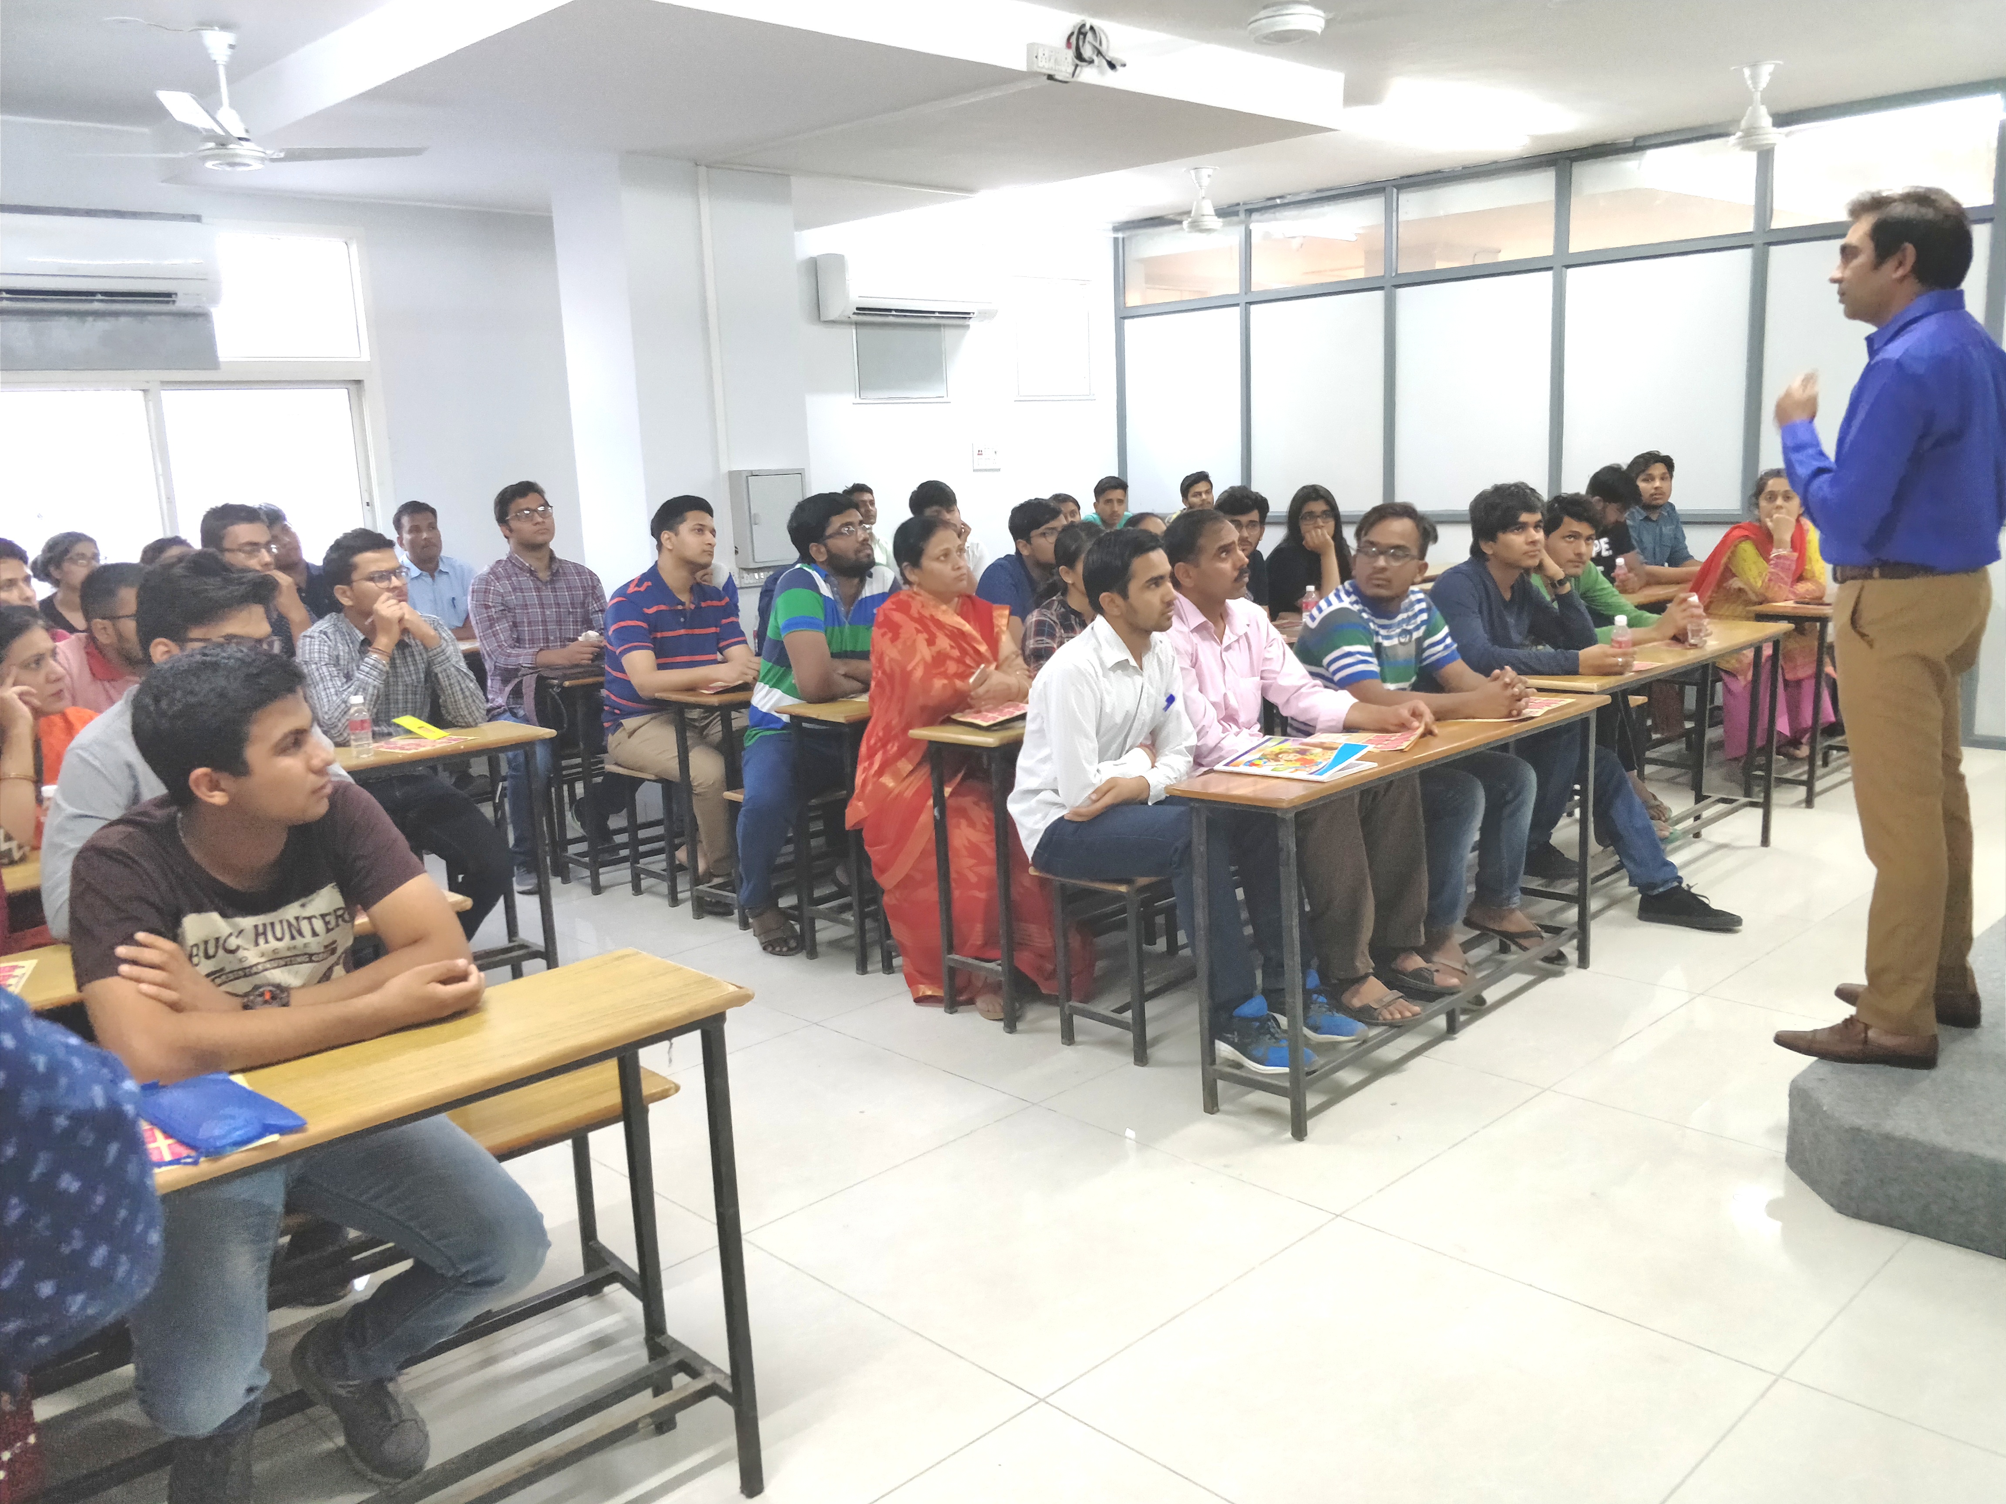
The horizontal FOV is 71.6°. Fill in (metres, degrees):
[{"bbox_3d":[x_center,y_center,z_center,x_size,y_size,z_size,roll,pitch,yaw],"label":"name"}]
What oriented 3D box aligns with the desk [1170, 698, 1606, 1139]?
[{"bbox_3d":[1.038,0.340,3.550,1.460,0.780,0.330,-14,17,-40],"label":"desk"}]

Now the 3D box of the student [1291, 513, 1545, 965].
[{"bbox_3d":[1.141,-0.025,3.691,0.580,1.220,0.720,-9,13,-32],"label":"student"}]

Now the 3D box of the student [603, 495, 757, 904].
[{"bbox_3d":[-1.092,-0.174,4.955,0.840,1.370,0.500,9,17,42],"label":"student"}]

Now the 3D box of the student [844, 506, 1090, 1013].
[{"bbox_3d":[-0.051,-0.011,3.822,0.550,1.250,0.750,-13,15,-43],"label":"student"}]

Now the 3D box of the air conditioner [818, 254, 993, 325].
[{"bbox_3d":[-0.501,-2.455,7.394,1.000,0.310,0.220,-11,14,-39],"label":"air conditioner"}]

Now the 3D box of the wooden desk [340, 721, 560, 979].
[{"bbox_3d":[-1.903,0.429,3.816,1.400,0.780,0.330,-14,17,-40],"label":"wooden desk"}]

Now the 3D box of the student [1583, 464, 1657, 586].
[{"bbox_3d":[2.636,-0.583,5.904,0.480,1.210,0.680,-10,13,-33],"label":"student"}]

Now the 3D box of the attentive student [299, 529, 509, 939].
[{"bbox_3d":[-1.817,0.033,4.251,0.800,1.350,0.540,9,18,43],"label":"attentive student"}]

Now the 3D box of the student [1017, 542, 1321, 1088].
[{"bbox_3d":[0.458,0.097,3.553,0.860,1.310,0.500,8,17,39],"label":"student"}]

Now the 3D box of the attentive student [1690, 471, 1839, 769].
[{"bbox_3d":[3.100,-0.532,5.809,0.520,1.270,0.780,-8,14,-21],"label":"attentive student"}]

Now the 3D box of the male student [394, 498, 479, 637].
[{"bbox_3d":[-2.192,-0.302,5.376,0.500,1.270,0.680,-7,12,-25],"label":"male student"}]

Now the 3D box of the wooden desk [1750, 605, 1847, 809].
[{"bbox_3d":[3.505,-0.296,5.787,1.380,0.780,0.320,-14,17,-41],"label":"wooden desk"}]

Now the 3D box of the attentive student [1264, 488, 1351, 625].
[{"bbox_3d":[1.314,-0.489,5.792,0.480,1.200,0.680,-6,12,-21],"label":"attentive student"}]

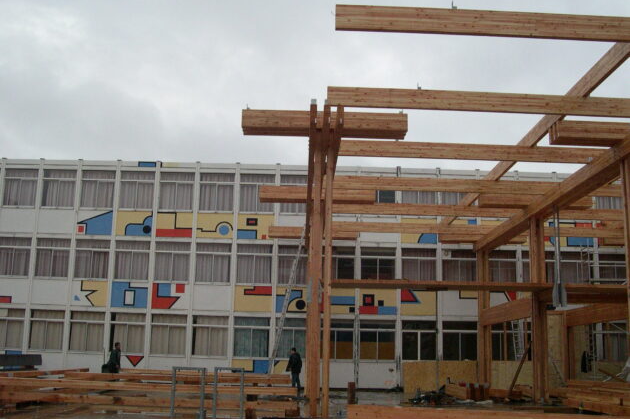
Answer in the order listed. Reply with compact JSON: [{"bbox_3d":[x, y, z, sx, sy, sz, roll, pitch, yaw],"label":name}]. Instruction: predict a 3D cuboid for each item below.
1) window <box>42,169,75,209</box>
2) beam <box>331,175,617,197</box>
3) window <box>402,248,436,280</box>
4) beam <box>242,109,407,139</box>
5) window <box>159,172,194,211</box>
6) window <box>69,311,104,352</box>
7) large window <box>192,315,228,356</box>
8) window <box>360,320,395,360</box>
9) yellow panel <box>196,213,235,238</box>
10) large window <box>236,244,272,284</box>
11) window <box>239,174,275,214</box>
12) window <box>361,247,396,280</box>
[{"bbox_3d":[-11.433,-0.938,30.913,1.500,1.750,0.150,1,-12,0],"label":"window"},{"bbox_3d":[4.803,-0.689,21.239,9.214,0.400,0.120,1,-11,-1],"label":"beam"},{"bbox_3d":[4.526,2.549,30.201,1.500,1.700,0.150,1,-12,0],"label":"window"},{"bbox_3d":[0.229,-1.919,15.682,3.691,0.413,0.600,2,-11,-1],"label":"beam"},{"bbox_3d":[-6.138,-0.809,30.663,1.620,1.760,0.120,1,-11,-1],"label":"window"},{"bbox_3d":[-9.746,5.219,29.601,1.487,1.738,0.150,2,-11,-1],"label":"window"},{"bbox_3d":[-4.387,5.327,28.990,1.550,1.731,0.120,1,-11,-1],"label":"large window"},{"bbox_3d":[2.639,5.501,29.070,1.495,1.765,0.120,1,-11,-1],"label":"window"},{"bbox_3d":[-4.380,0.736,30.382,1.610,1.140,0.080,1,-11,-1],"label":"yellow panel"},{"bbox_3d":[-2.642,2.348,30.088,1.550,1.800,0.120,1,-11,-1],"label":"large window"},{"bbox_3d":[-2.574,-0.705,30.865,1.500,1.750,0.150,1,-12,0],"label":"window"},{"bbox_3d":[2.745,2.494,30.145,1.490,1.730,0.120,1,-11,-1],"label":"window"}]

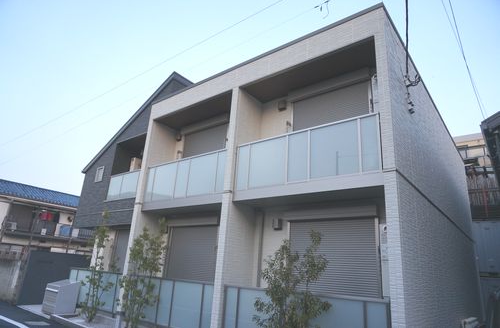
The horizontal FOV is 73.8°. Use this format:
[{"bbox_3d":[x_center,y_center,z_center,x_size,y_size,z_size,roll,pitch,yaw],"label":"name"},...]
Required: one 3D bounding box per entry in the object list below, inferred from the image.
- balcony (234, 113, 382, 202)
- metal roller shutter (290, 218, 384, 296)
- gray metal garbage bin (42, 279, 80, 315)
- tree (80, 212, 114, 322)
[{"bbox_3d":[0.938,-0.121,6.463,3.145,1.040,0.070,-11,-23,37],"label":"balcony"},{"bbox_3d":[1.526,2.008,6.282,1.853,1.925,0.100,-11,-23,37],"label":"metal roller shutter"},{"bbox_3d":[-5.501,3.859,9.727,0.840,0.880,0.570,-11,-23,37],"label":"gray metal garbage bin"},{"bbox_3d":[-4.128,2.785,9.178,0.800,2.890,0.800,-11,-23,37],"label":"tree"}]

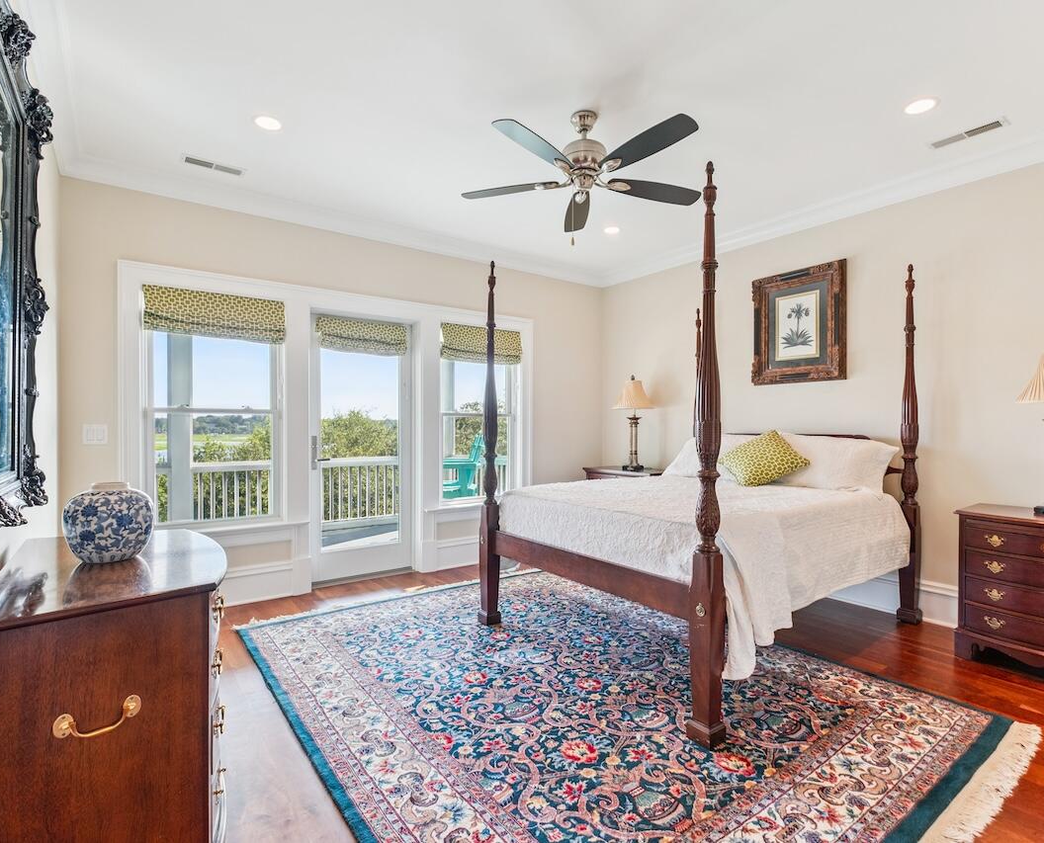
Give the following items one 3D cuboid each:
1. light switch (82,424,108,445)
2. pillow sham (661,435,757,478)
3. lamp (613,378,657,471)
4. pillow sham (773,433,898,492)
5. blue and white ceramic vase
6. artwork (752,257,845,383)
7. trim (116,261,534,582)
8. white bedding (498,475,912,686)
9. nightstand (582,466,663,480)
[{"bbox_3d":[-2.522,0.079,3.117,0.115,0.118,0.014,0,0,-36],"label":"light switch"},{"bbox_3d":[1.548,0.264,4.097,0.170,0.410,0.770,40,-22,-29],"label":"pillow sham"},{"bbox_3d":[1.052,0.006,4.960,0.320,0.884,0.320,0,0,-36],"label":"lamp"},{"bbox_3d":[2.006,0.258,3.472,0.170,0.410,0.760,40,-22,-29],"label":"pillow sham"},{"bbox_3d":[-1.429,0.343,1.821,0.247,0.260,0.247,0,0,-36],"label":"blue and white ceramic vase"},{"bbox_3d":[2.046,-0.706,3.909,0.060,0.830,0.640,0,0,-36],"label":"artwork"},{"bbox_3d":[-1.164,0.136,4.106,3.140,2.220,0.120,0,0,-36],"label":"trim"},{"bbox_3d":[1.085,0.729,3.256,2.040,0.630,1.700,0,0,-36],"label":"white bedding"},{"bbox_3d":[1.025,0.853,4.861,0.500,0.790,0.790,0,0,-36],"label":"nightstand"}]

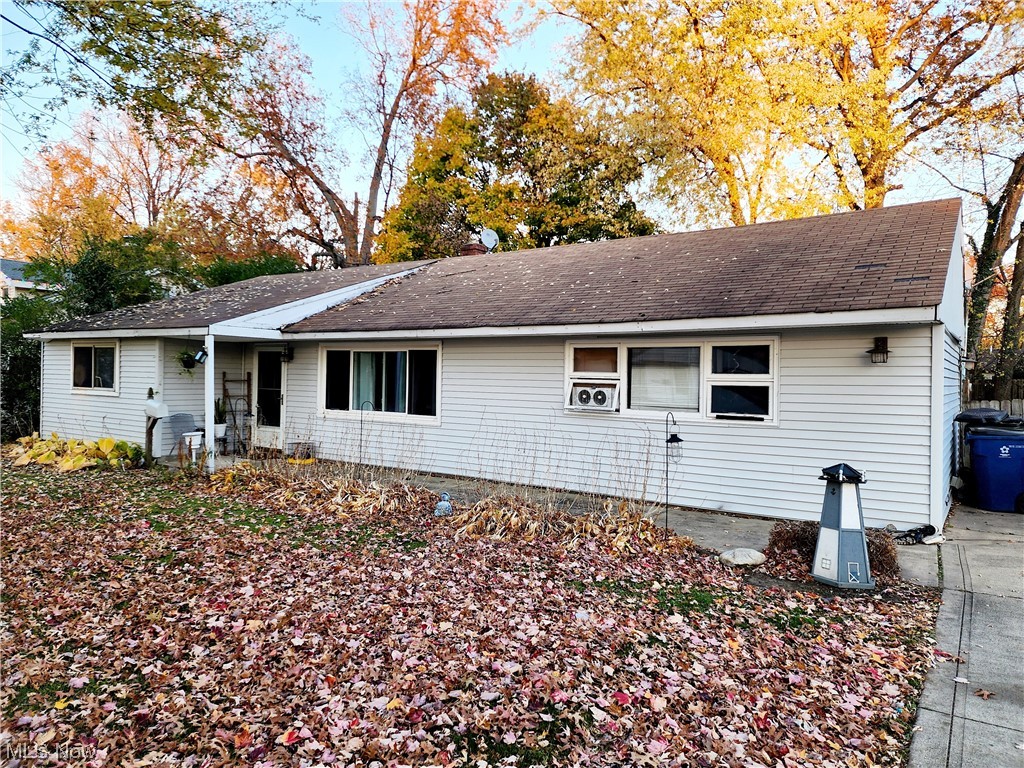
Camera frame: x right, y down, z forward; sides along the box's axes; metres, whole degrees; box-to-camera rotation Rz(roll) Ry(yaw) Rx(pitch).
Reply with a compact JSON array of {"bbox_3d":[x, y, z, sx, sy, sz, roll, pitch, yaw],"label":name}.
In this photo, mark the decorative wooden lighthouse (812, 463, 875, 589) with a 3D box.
[{"bbox_3d":[2.650,1.102,5.430,0.530,0.920,0.480,1,0,9],"label":"decorative wooden lighthouse"}]

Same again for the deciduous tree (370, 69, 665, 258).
[{"bbox_3d":[0.220,-5.578,28.000,11.200,14.200,10.500,1,0,36],"label":"deciduous tree"}]

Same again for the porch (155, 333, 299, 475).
[{"bbox_3d":[-5.240,0.273,12.570,2.300,2.350,2.150,1,0,36],"label":"porch"}]

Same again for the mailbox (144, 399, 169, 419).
[{"bbox_3d":[-6.110,0.425,11.700,0.490,0.250,0.200,1,0,36],"label":"mailbox"}]

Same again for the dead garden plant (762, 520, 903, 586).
[{"bbox_3d":[2.740,1.358,5.780,1.030,0.420,0.700,1,0,36],"label":"dead garden plant"}]

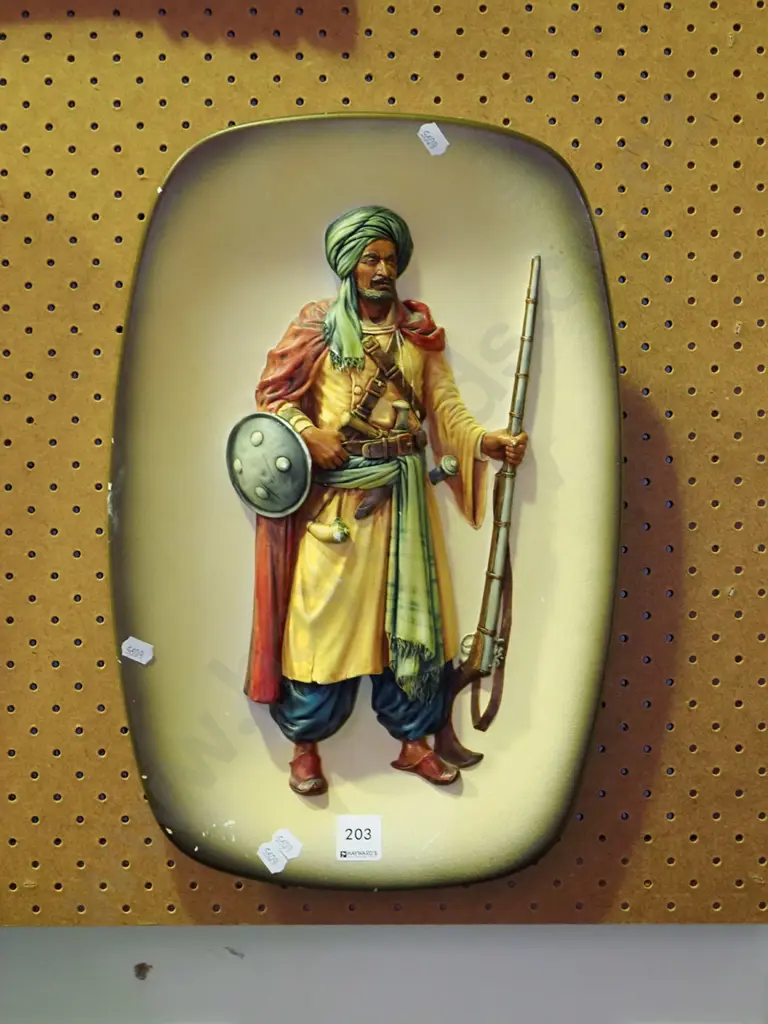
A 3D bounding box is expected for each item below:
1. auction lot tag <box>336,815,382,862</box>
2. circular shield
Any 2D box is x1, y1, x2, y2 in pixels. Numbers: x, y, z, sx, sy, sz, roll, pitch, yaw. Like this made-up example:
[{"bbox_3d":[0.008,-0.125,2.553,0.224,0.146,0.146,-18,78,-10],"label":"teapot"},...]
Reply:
[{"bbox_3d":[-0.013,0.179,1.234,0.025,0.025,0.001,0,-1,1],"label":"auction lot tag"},{"bbox_3d":[-0.064,-0.024,1.208,0.057,0.058,0.014,1,10,34],"label":"circular shield"}]

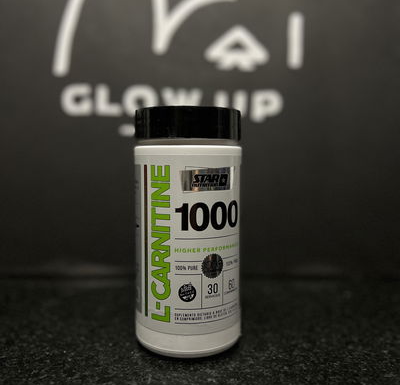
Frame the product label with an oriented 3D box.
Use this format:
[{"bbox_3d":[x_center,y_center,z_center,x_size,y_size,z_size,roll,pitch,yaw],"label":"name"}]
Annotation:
[{"bbox_3d":[-0.007,0.027,0.247,0.065,0.099,0.064,-1,5,-16],"label":"product label"}]

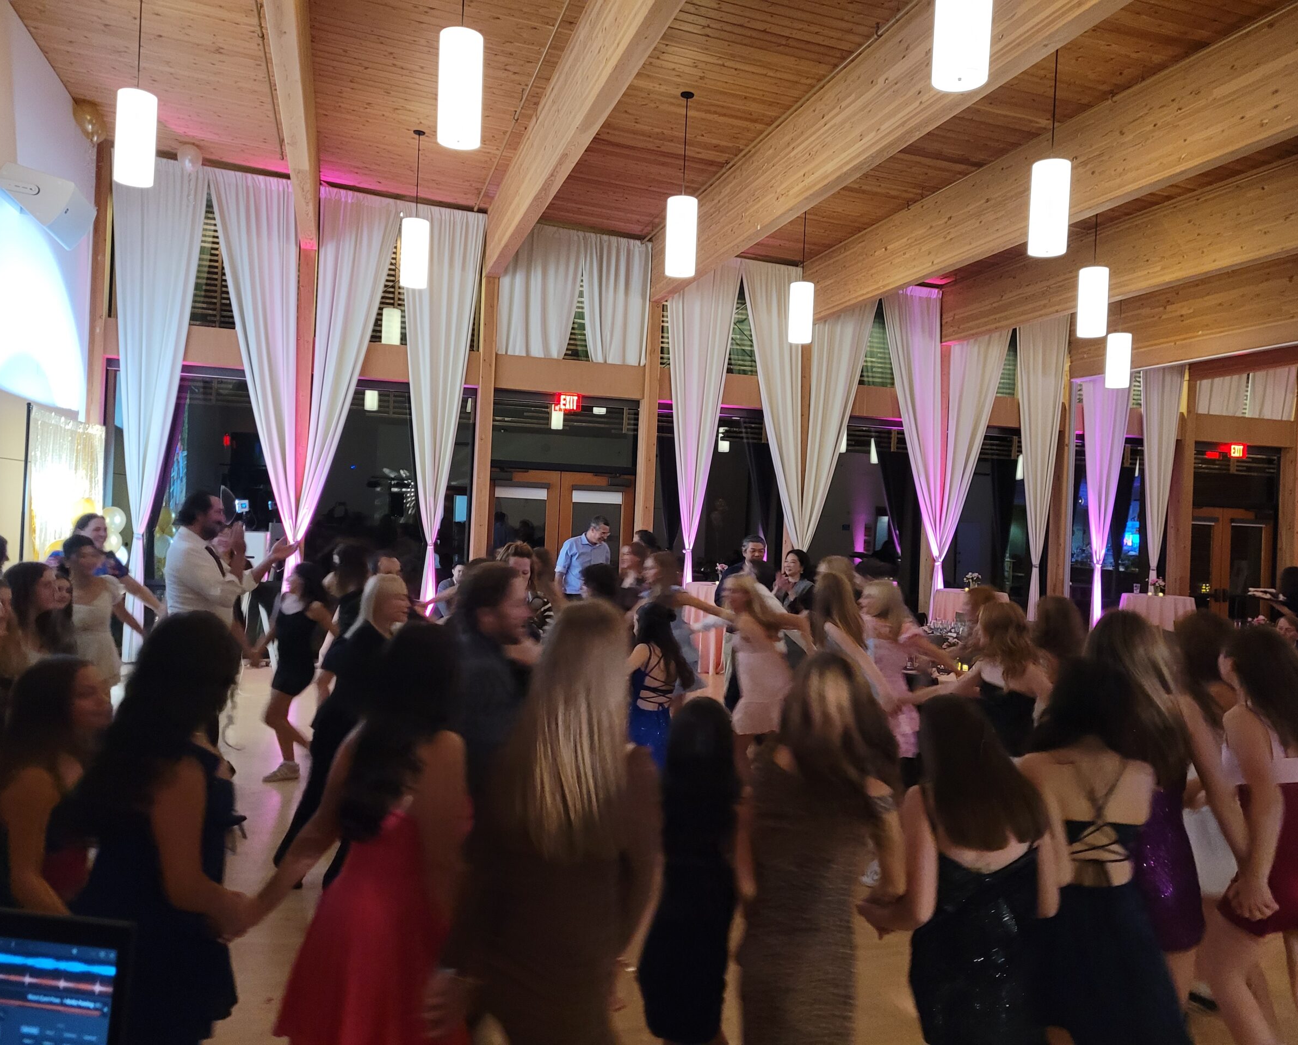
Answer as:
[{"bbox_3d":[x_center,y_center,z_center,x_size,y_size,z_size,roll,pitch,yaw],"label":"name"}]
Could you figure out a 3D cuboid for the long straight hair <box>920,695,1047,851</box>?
[{"bbox_3d":[0.806,0.604,2.540,0.280,0.375,0.230,2,0,-7],"label":"long straight hair"}]

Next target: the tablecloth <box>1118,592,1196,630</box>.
[{"bbox_3d":[7.311,1.601,15.067,1.060,1.080,1.060,2,0,-16],"label":"tablecloth"}]

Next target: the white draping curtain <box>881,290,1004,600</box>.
[{"bbox_3d":[4.072,-0.622,14.658,2.003,5.244,0.270,2,0,-16],"label":"white draping curtain"}]

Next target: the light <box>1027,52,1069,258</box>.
[{"bbox_3d":[2.804,-2.566,7.285,0.252,1.426,0.252,2,0,-16],"label":"light"}]

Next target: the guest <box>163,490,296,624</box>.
[{"bbox_3d":[-2.193,0.761,5.402,0.640,1.834,0.500,2,0,-10],"label":"guest"}]

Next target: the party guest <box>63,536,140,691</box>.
[{"bbox_3d":[-3.551,0.877,6.800,0.560,1.600,0.380,2,0,-40],"label":"party guest"}]

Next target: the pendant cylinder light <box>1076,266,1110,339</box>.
[{"bbox_3d":[4.165,-2.068,9.818,0.252,0.630,0.252,2,0,-16],"label":"pendant cylinder light"}]

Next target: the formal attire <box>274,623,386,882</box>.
[{"bbox_3d":[-1.440,1.082,4.900,0.600,1.242,0.460,2,0,-18],"label":"formal attire"}]

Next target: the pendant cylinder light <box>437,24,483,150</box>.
[{"bbox_3d":[-1.124,-2.574,6.226,0.252,0.650,0.252,2,0,-16],"label":"pendant cylinder light"}]

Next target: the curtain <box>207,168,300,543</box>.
[{"bbox_3d":[-4.584,-1.191,12.104,1.168,5.644,0.250,2,0,-16],"label":"curtain"}]

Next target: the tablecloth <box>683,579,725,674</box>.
[{"bbox_3d":[0.925,1.328,13.304,0.980,1.080,0.980,2,0,-16],"label":"tablecloth"}]

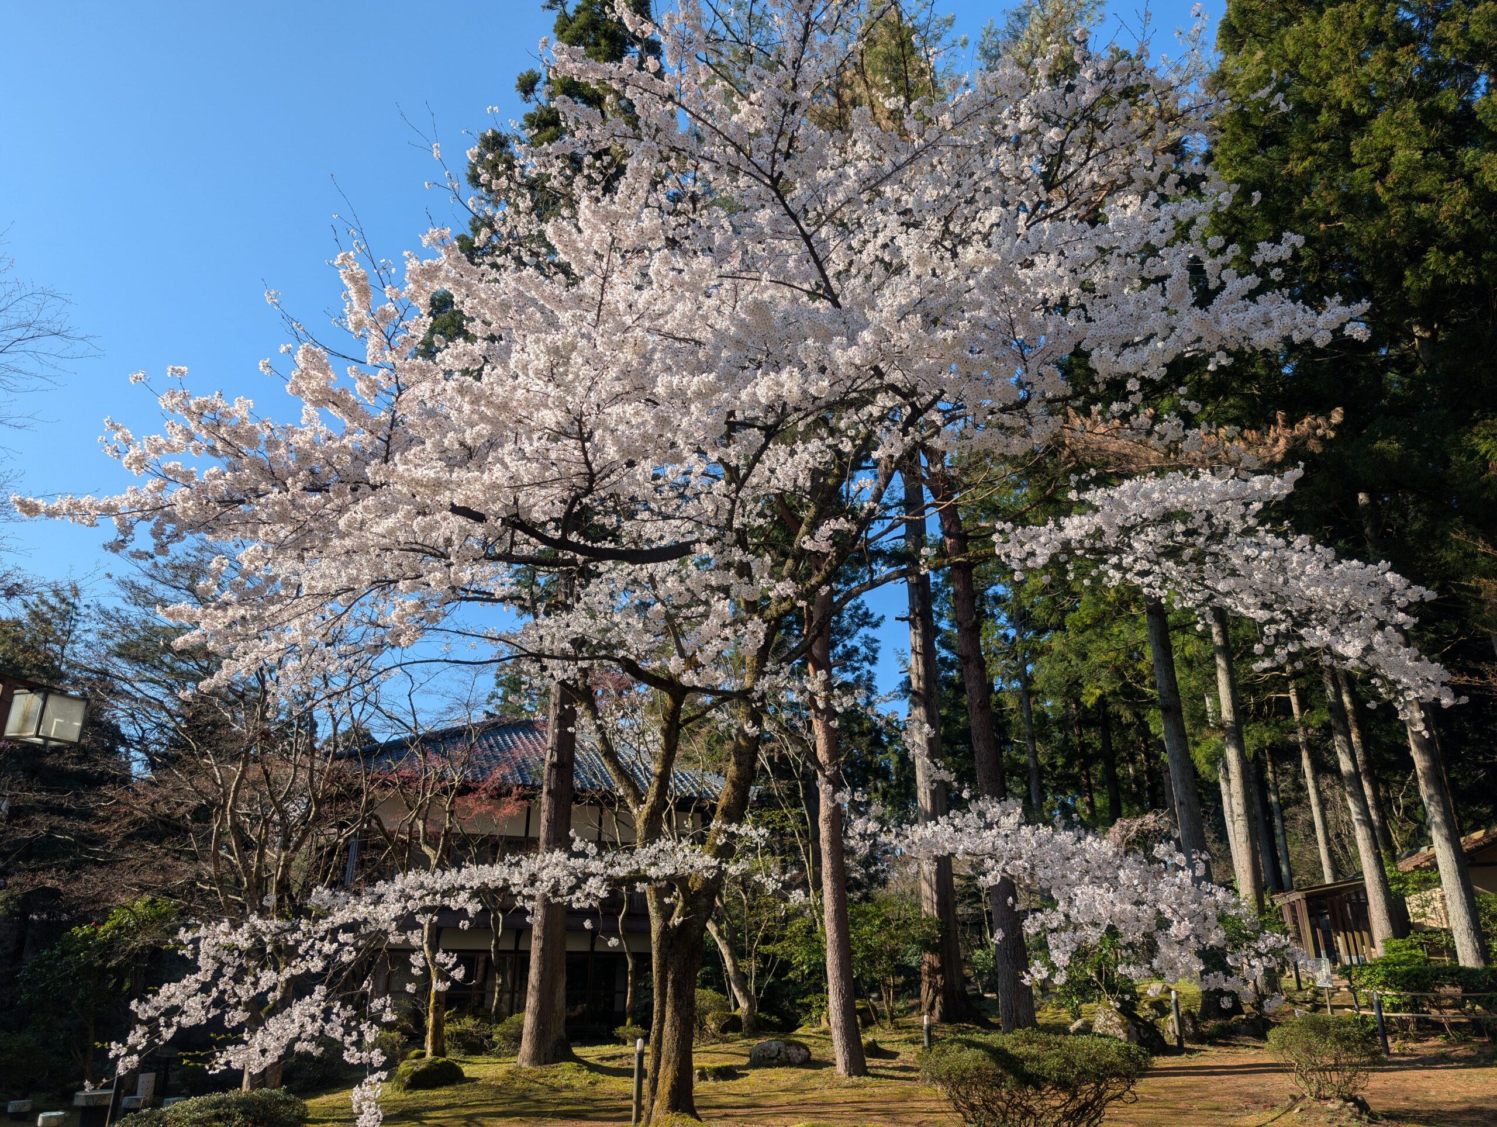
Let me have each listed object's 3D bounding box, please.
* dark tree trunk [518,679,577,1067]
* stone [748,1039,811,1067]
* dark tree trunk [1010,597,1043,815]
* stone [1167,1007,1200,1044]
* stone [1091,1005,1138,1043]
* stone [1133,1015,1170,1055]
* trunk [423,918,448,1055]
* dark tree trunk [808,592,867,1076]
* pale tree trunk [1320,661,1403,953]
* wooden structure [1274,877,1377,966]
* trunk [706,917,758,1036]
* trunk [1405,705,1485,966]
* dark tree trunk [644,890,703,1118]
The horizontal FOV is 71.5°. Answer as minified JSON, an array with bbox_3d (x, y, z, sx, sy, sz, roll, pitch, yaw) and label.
[{"bbox_3d":[-2.792,4.313,15.026,0.700,5.252,0.680,2,-18,-10],"label":"dark tree trunk"},{"bbox_3d":[0.426,6.705,14.306,0.852,0.315,0.550,0,-18,2],"label":"stone"},{"bbox_3d":[8.300,4.150,31.035,0.400,6.586,0.400,-5,-19,14],"label":"dark tree trunk"},{"bbox_3d":[6.739,7.165,16.100,0.500,0.530,0.480,-8,-23,20],"label":"stone"},{"bbox_3d":[5.379,6.800,15.300,0.660,0.560,0.550,-6,-22,17],"label":"stone"},{"bbox_3d":[5.775,6.765,14.900,0.520,0.500,0.500,-7,-22,18],"label":"stone"},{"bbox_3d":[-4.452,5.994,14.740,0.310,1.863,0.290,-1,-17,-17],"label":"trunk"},{"bbox_3d":[1.241,3.555,14.583,0.430,6.487,0.420,-3,-19,4],"label":"dark tree trunk"},{"bbox_3d":[12.734,5.306,21.728,0.450,6.500,0.450,-11,-24,28],"label":"pale tree trunk"},{"bbox_3d":[15.158,9.369,27.300,2.000,2.100,2.300,-4,-22,12],"label":"wooden structure"},{"bbox_3d":[-0.311,8.154,20.500,0.950,2.100,0.500,1,-21,-1],"label":"trunk"},{"bbox_3d":[11.812,4.777,17.685,0.460,4.900,0.460,-13,-25,31],"label":"trunk"},{"bbox_3d":[-0.773,4.574,10.914,0.580,2.196,0.500,0,-18,-4],"label":"dark tree trunk"}]

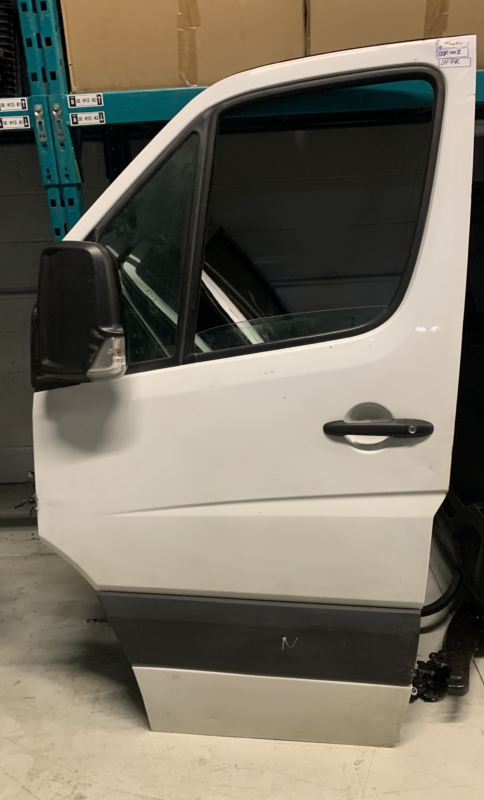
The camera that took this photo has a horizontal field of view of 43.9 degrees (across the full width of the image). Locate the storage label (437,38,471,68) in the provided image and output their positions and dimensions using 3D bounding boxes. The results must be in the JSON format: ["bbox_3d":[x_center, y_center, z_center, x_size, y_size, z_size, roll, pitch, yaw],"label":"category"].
[{"bbox_3d":[0.415,-0.679,1.178,0.062,0.054,0.002,0,10,8],"label":"storage label"}]

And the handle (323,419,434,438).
[{"bbox_3d":[0.298,0.062,1.316,0.236,0.038,0.053,0,14,8],"label":"handle"}]

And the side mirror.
[{"bbox_3d":[-0.339,-0.174,1.255,0.180,0.290,0.160,-3,14,-4],"label":"side mirror"}]

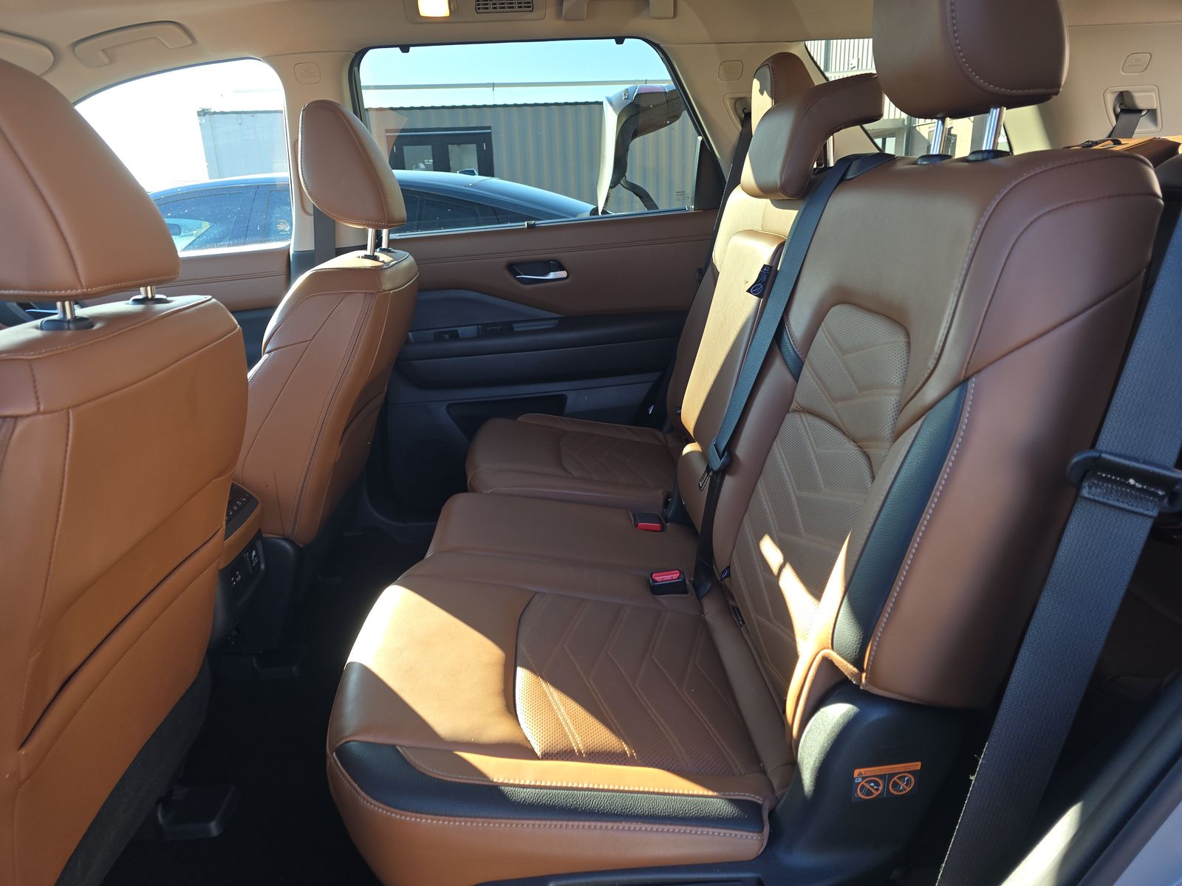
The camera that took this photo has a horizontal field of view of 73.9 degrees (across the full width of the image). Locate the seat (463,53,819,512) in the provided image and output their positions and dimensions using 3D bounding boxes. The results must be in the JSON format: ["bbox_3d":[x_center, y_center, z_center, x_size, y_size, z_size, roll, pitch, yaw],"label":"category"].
[{"bbox_3d":[0.110,-0.320,1.631,0.720,0.875,0.500,-2,18,1],"label":"seat"}]

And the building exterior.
[{"bbox_3d":[-2.041,-5.926,17.609,11.800,2.800,2.440,-3,19,-4],"label":"building exterior"}]

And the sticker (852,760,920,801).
[{"bbox_3d":[0.283,0.326,0.750,0.063,0.038,0.003,-2,21,1],"label":"sticker"}]

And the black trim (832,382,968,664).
[{"bbox_3d":[0.279,0.076,0.707,0.050,0.272,0.035,21,19,19],"label":"black trim"}]

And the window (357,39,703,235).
[{"bbox_3d":[-0.140,-0.725,1.890,0.820,0.430,0.030,-2,43,1],"label":"window"}]

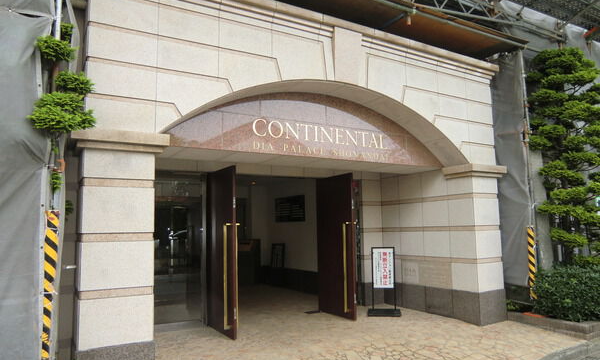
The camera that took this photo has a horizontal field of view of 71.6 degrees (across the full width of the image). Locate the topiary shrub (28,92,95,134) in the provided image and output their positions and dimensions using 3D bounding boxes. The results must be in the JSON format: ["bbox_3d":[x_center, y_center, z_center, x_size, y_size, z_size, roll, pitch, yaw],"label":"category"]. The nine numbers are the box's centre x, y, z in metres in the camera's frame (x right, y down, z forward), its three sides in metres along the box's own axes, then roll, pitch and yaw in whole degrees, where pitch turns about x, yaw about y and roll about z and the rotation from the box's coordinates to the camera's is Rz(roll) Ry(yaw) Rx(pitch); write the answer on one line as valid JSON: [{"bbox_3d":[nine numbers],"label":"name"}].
[{"bbox_3d":[-1.848,-0.523,3.224,0.442,0.315,0.420,3,-7,-30],"label":"topiary shrub"}]

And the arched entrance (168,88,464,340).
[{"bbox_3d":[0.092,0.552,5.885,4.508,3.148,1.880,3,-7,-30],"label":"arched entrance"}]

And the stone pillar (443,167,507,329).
[{"bbox_3d":[2.736,0.976,6.367,0.820,2.316,0.584,3,-7,-30],"label":"stone pillar"}]

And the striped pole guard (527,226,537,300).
[{"bbox_3d":[3.511,1.243,6.290,0.085,1.088,0.085,3,-7,-30],"label":"striped pole guard"}]

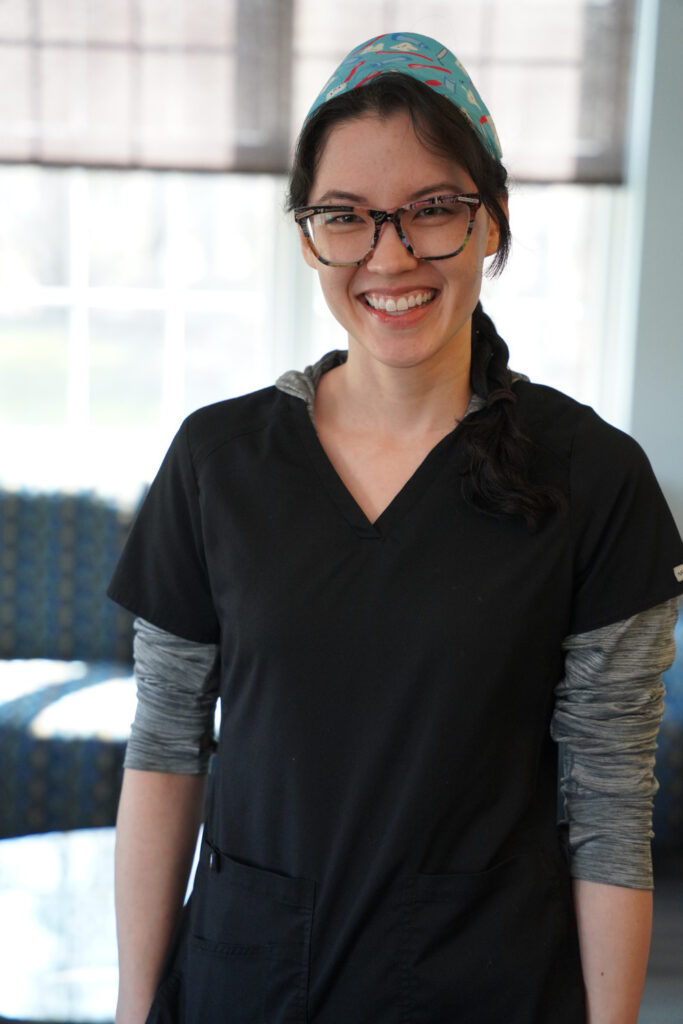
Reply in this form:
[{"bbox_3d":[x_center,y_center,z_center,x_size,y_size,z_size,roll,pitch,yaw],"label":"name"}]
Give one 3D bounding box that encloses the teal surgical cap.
[{"bbox_3d":[0.049,-0.308,1.585,0.160,0.140,0.175,-1,11,7],"label":"teal surgical cap"}]

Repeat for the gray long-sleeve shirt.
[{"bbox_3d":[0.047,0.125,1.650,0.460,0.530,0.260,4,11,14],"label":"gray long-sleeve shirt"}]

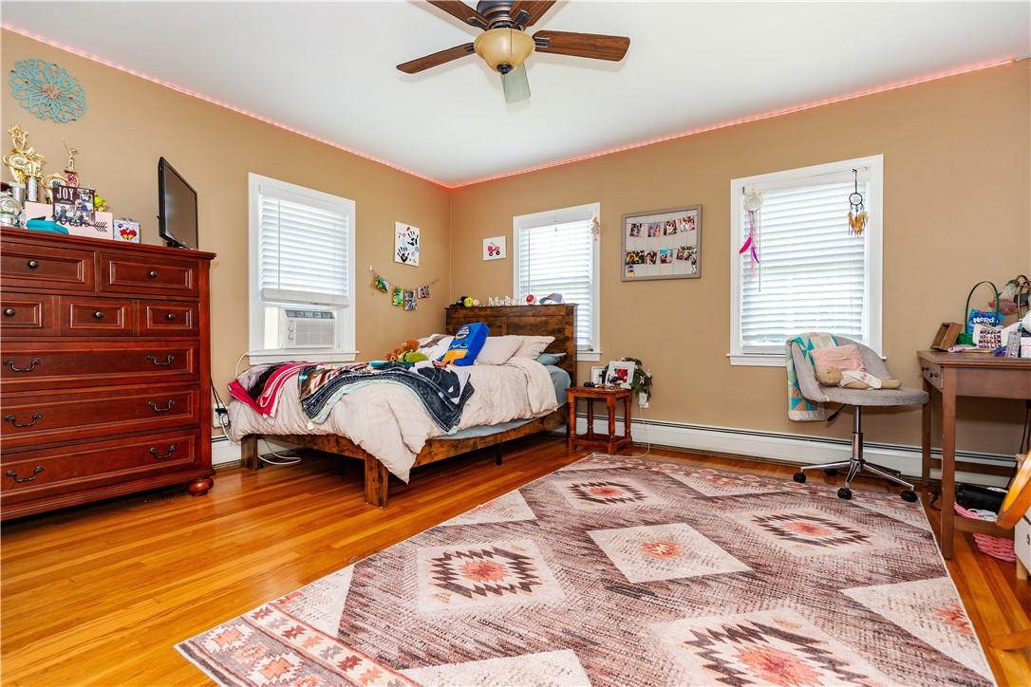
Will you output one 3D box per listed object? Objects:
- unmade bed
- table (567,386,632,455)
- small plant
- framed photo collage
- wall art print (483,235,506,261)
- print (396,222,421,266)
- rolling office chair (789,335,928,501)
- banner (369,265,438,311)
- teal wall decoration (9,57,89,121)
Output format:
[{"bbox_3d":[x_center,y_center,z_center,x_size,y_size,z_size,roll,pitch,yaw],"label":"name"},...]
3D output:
[{"bbox_3d":[-0.669,0.253,3.643,1.498,1.132,2.126,1,2,34],"label":"unmade bed"},{"bbox_3d":[0.660,0.579,3.760,0.390,0.466,0.359,0,1,27],"label":"table"},{"bbox_3d":[0.860,0.274,3.752,0.332,0.314,0.269,1,2,34],"label":"small plant"},{"bbox_3d":[1.119,-0.756,3.755,0.610,0.533,0.025,1,2,34],"label":"framed photo collage"},{"bbox_3d":[-0.188,-0.902,4.643,0.259,0.205,0.022,1,2,34],"label":"wall art print"},{"bbox_3d":[-0.999,-0.900,4.458,0.022,0.357,0.296,1,2,34],"label":"print"},{"bbox_3d":[1.938,0.386,2.781,0.556,0.888,0.592,-1,1,-16],"label":"rolling office chair"},{"bbox_3d":[-1.005,-0.485,4.457,0.030,0.359,0.816,1,2,34],"label":"banner"},{"bbox_3d":[-2.356,-1.271,2.459,0.030,0.283,0.291,1,2,34],"label":"teal wall decoration"}]

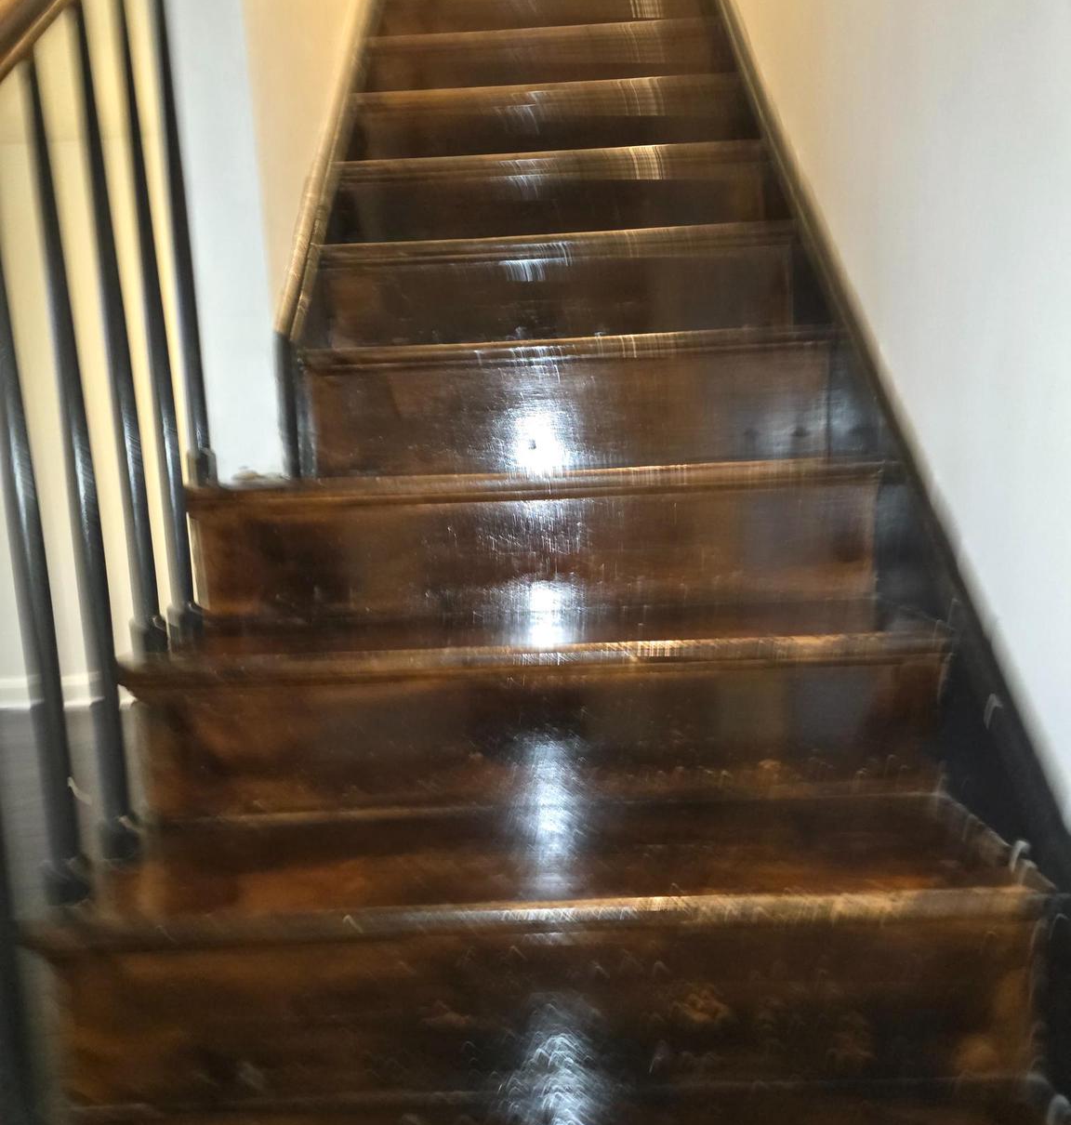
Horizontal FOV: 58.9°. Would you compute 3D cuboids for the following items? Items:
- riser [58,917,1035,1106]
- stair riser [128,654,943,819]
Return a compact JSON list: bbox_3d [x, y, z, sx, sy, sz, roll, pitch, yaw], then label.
[{"bbox_3d":[0.016,0.446,0.971,0.963,0.173,0.035,-2,8,1],"label":"riser"},{"bbox_3d":[0.009,0.214,1.166,0.963,0.173,0.035,-2,8,1],"label":"stair riser"}]

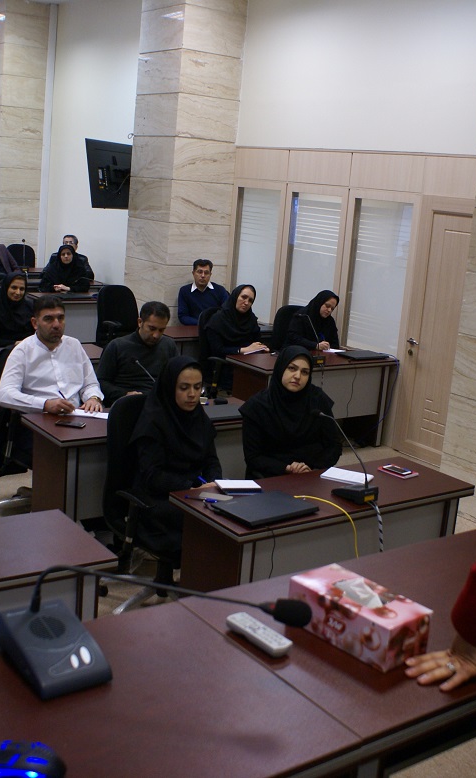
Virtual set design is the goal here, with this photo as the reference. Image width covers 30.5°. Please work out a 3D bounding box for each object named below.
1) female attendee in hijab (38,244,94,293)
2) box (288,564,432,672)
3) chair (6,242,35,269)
[{"bbox_3d":[-2.046,-1.047,10.421,0.620,1.310,0.800,-1,13,-24],"label":"female attendee in hijab"},{"bbox_3d":[0.224,0.418,1.626,0.121,0.085,0.242,-6,16,-40],"label":"box"},{"bbox_3d":[-2.953,-1.469,12.229,0.580,1.060,0.600,-5,16,-36],"label":"chair"}]

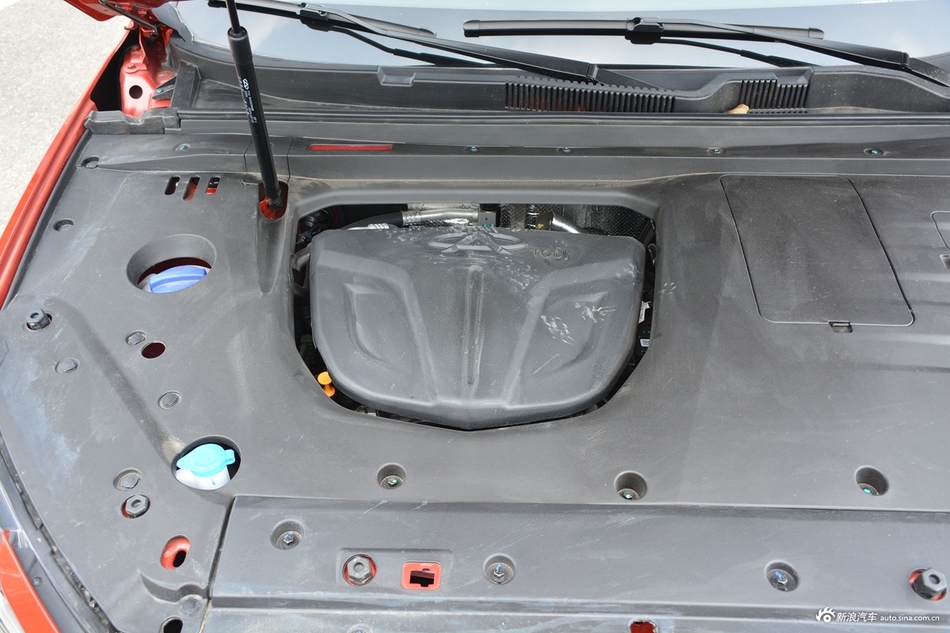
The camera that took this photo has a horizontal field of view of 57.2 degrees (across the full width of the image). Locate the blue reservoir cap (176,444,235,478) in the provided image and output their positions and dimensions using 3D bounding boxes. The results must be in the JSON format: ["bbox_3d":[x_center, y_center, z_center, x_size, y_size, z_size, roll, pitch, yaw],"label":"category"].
[{"bbox_3d":[-0.300,0.162,0.974,0.063,0.024,0.045,-9,44,-10],"label":"blue reservoir cap"}]

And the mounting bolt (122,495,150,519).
[{"bbox_3d":[-0.349,0.196,0.899,0.026,0.020,0.026,1,46,0],"label":"mounting bolt"}]

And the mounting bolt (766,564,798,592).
[{"bbox_3d":[0.309,0.263,0.875,0.027,0.016,0.027,1,46,0],"label":"mounting bolt"}]

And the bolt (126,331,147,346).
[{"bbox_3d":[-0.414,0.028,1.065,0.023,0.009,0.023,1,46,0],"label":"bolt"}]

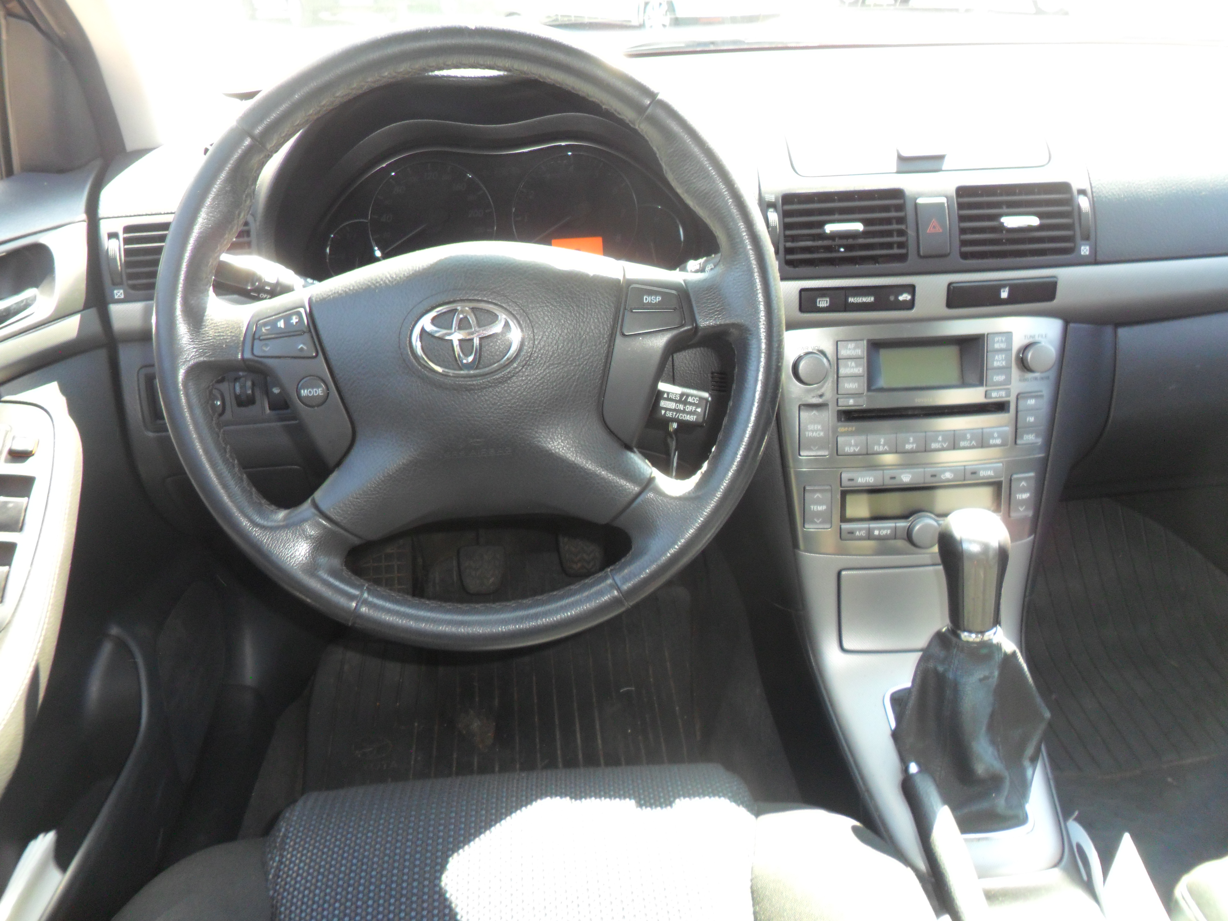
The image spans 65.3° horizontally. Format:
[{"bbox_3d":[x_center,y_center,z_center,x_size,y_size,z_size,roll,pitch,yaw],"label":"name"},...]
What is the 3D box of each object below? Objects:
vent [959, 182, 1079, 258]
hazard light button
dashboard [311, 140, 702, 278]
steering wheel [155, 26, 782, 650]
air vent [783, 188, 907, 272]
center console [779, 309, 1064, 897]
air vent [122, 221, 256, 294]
[{"bbox_3d":[0.329,-0.198,0.799,0.101,0.062,0.035,-3,6,-2],"label":"vent"},{"bbox_3d":[0.260,-0.191,0.784,0.029,0.052,0.015,-3,6,-2],"label":"hazard light button"},{"bbox_3d":[-0.096,-0.219,0.865,0.350,0.140,0.060,-3,8,-2],"label":"dashboard"},{"bbox_3d":[-0.087,-0.074,0.607,0.380,0.380,0.090,-3,2,-2],"label":"steering wheel"},{"bbox_3d":[0.186,-0.190,0.794,0.104,0.062,0.035,-3,6,-2],"label":"air vent"},{"bbox_3d":[0.272,0.105,0.767,0.235,0.380,0.290,-3,28,-2],"label":"center console"},{"bbox_3d":[-0.346,-0.166,0.789,0.108,0.060,0.035,-3,6,-2],"label":"air vent"}]

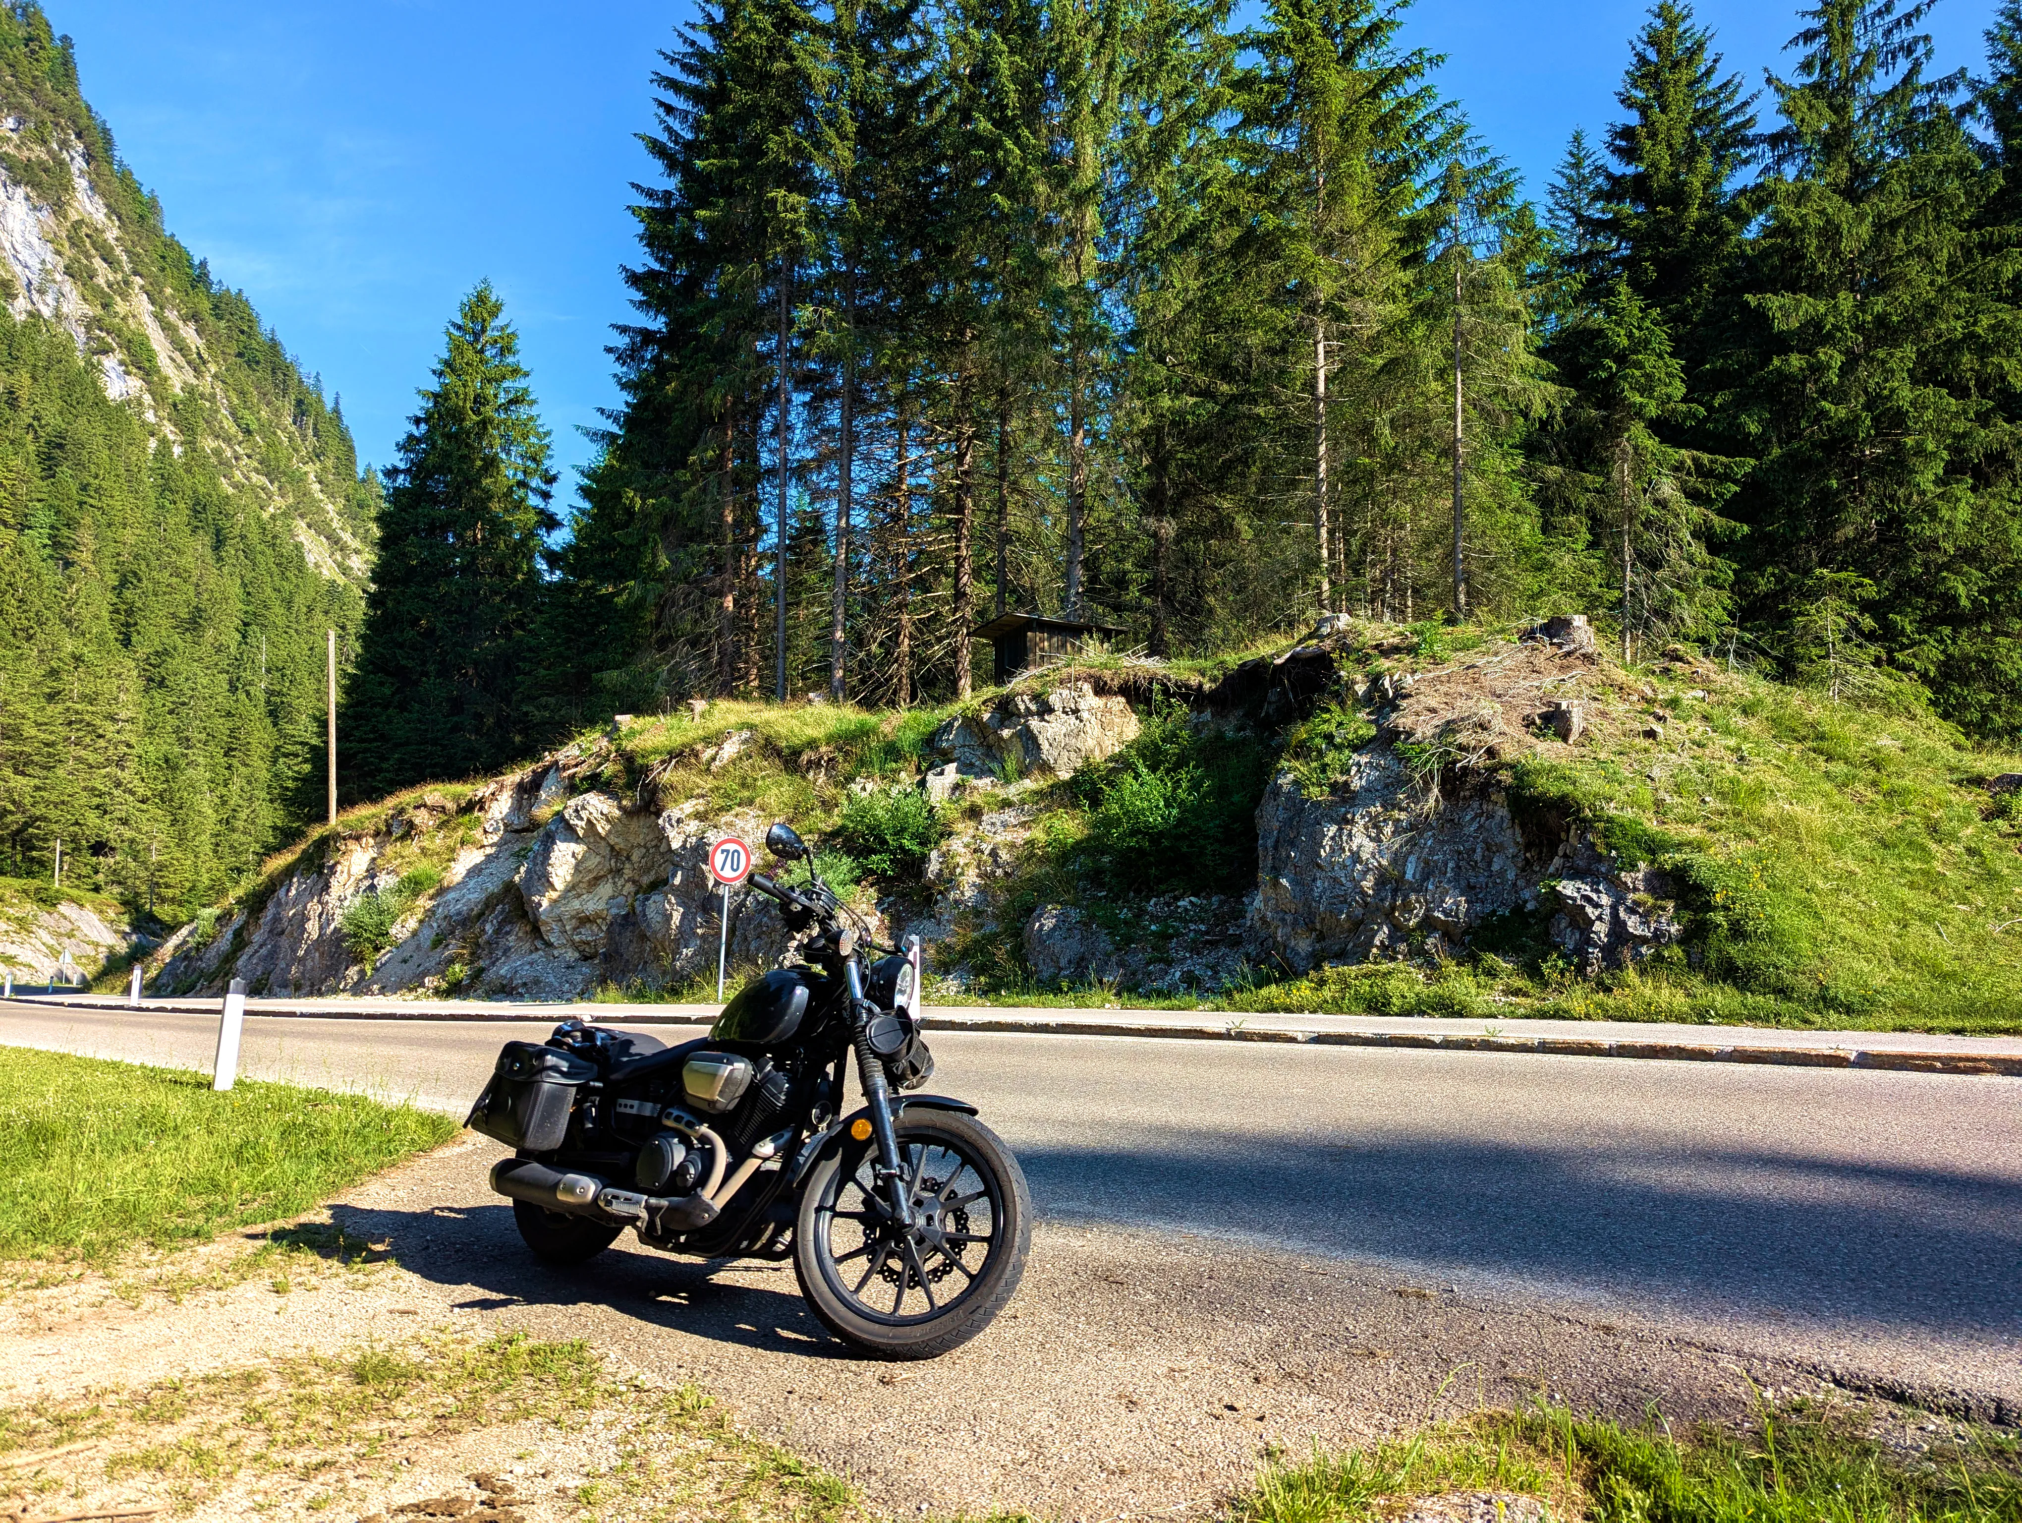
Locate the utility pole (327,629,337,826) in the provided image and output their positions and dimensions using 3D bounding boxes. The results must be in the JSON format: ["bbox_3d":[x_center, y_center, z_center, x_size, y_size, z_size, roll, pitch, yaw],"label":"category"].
[{"bbox_3d":[-20.310,-0.969,42.000,0.220,5.950,0.220,-3,-6,0],"label":"utility pole"}]

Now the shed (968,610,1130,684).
[{"bbox_3d":[0.965,-2.796,35.000,3.300,1.950,2.100,4,-7,-30],"label":"shed"}]

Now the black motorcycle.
[{"bbox_3d":[-0.830,0.945,4.360,2.260,1.350,0.870,-5,-8,38],"label":"black motorcycle"}]

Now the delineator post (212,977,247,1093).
[{"bbox_3d":[-6.120,2.147,11.000,0.100,0.900,0.120,-1,-7,30],"label":"delineator post"}]

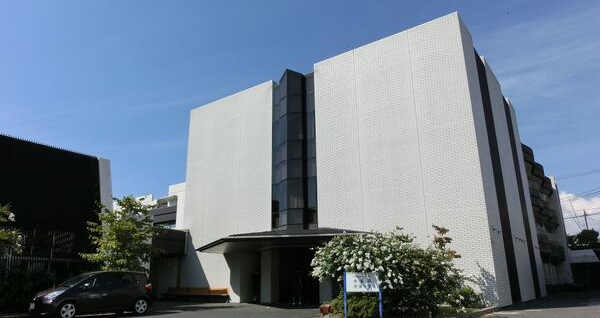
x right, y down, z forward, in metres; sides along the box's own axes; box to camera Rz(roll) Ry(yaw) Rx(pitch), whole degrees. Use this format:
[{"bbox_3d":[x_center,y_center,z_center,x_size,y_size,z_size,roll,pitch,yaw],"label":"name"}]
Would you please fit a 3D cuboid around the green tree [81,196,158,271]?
[{"bbox_3d":[-8.117,4.156,18.704,3.300,5.000,3.300,-12,-20,34],"label":"green tree"}]

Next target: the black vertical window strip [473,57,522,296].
[{"bbox_3d":[10.882,0.675,23.168,0.400,13.900,2.600,-12,-20,34],"label":"black vertical window strip"}]

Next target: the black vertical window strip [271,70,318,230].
[{"bbox_3d":[-0.412,-0.631,26.214,3.400,10.200,1.400,-12,-20,34],"label":"black vertical window strip"}]

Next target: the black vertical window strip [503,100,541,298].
[{"bbox_3d":[15.511,2.494,29.369,0.400,13.900,2.400,-12,-20,34],"label":"black vertical window strip"}]

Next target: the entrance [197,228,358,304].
[{"bbox_3d":[-1.807,5.527,21.923,11.800,4.150,5.300,-12,-20,34],"label":"entrance"}]

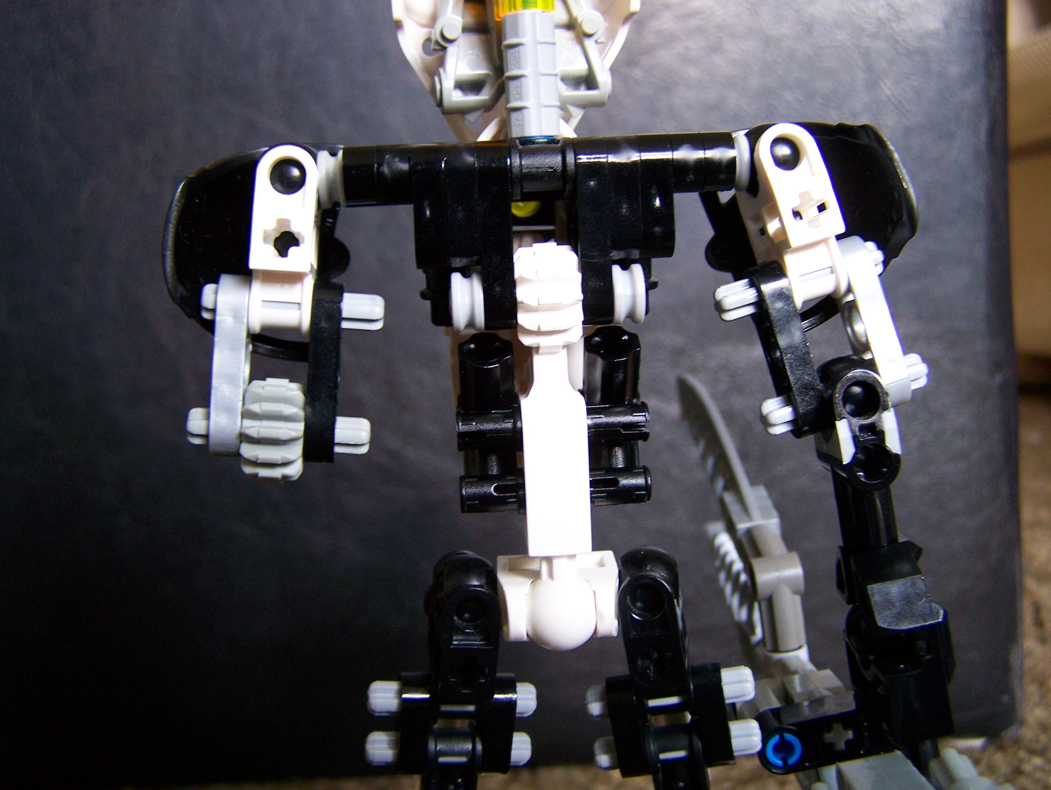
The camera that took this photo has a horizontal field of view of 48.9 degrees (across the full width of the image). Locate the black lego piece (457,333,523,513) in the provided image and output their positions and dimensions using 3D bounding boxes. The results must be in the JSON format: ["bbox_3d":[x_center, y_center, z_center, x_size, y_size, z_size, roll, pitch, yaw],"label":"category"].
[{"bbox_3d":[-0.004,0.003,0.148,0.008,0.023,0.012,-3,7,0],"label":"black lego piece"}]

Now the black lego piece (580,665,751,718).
[{"bbox_3d":[0.021,0.042,0.163,0.024,0.005,0.005,-7,11,3],"label":"black lego piece"}]

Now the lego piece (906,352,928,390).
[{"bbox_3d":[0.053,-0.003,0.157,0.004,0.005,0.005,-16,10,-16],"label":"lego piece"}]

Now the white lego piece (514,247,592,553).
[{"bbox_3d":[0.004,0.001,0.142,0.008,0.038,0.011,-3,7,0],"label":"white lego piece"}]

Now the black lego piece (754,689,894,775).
[{"bbox_3d":[0.044,0.050,0.171,0.020,0.007,0.008,-17,1,13],"label":"black lego piece"}]

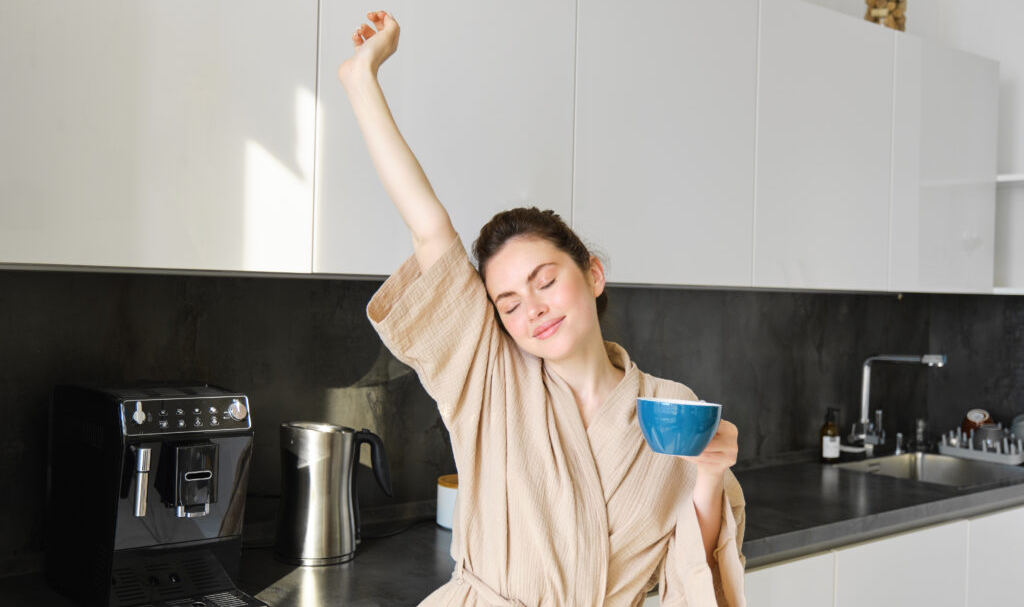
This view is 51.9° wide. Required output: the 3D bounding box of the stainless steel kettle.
[{"bbox_3d":[-0.337,0.354,2.004,0.222,0.246,0.154,1,1,-19],"label":"stainless steel kettle"}]

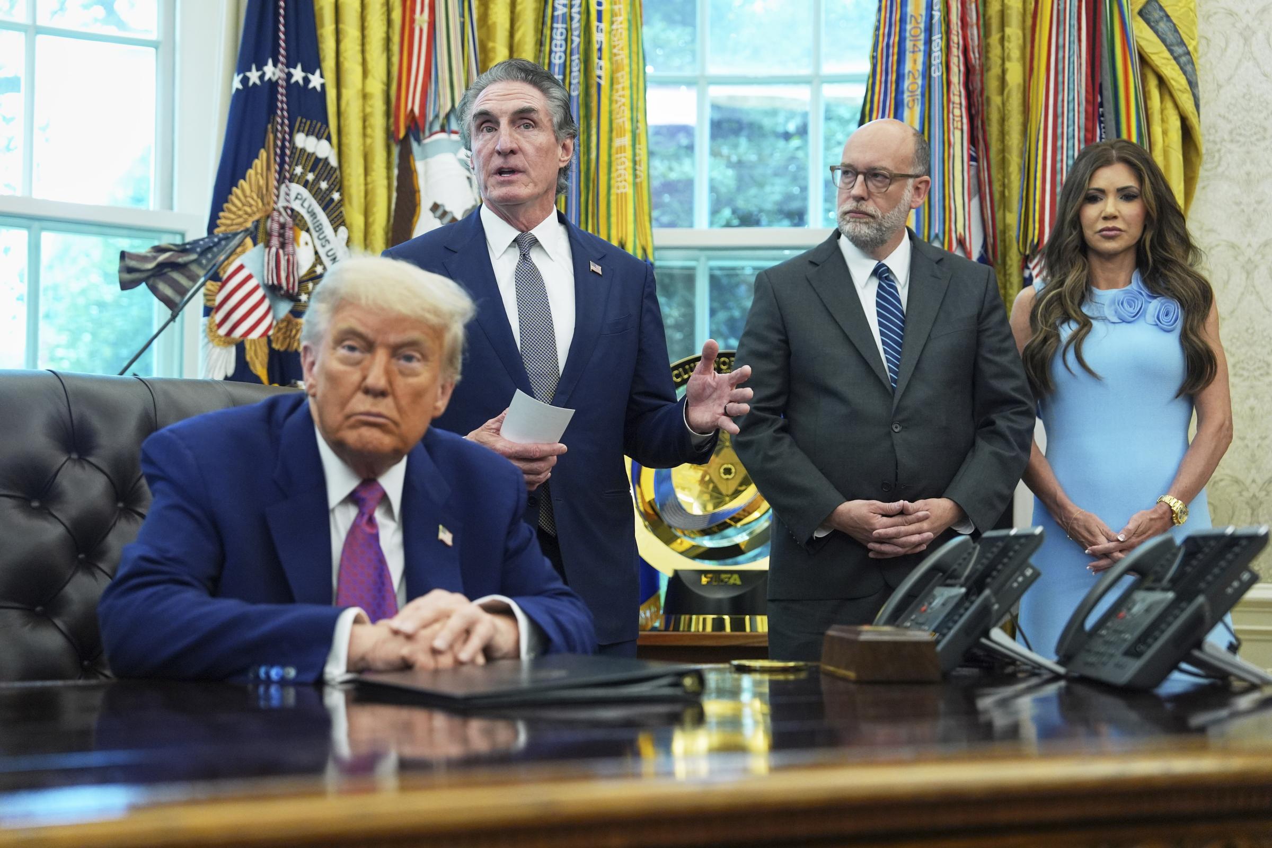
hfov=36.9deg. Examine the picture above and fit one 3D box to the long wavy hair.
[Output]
[{"bbox_3d":[0.924,-0.291,3.693,0.355,0.490,0.270,-1,-4,12],"label":"long wavy hair"}]

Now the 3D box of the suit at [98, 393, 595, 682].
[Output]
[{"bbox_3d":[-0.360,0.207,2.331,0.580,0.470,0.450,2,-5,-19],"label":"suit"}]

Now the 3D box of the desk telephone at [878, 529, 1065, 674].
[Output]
[{"bbox_3d":[0.402,0.215,2.320,0.185,0.175,0.265,0,-4,2],"label":"desk telephone"}]

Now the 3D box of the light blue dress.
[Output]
[{"bbox_3d":[0.927,0.230,3.663,0.410,1.000,0.300,-1,-4,12],"label":"light blue dress"}]

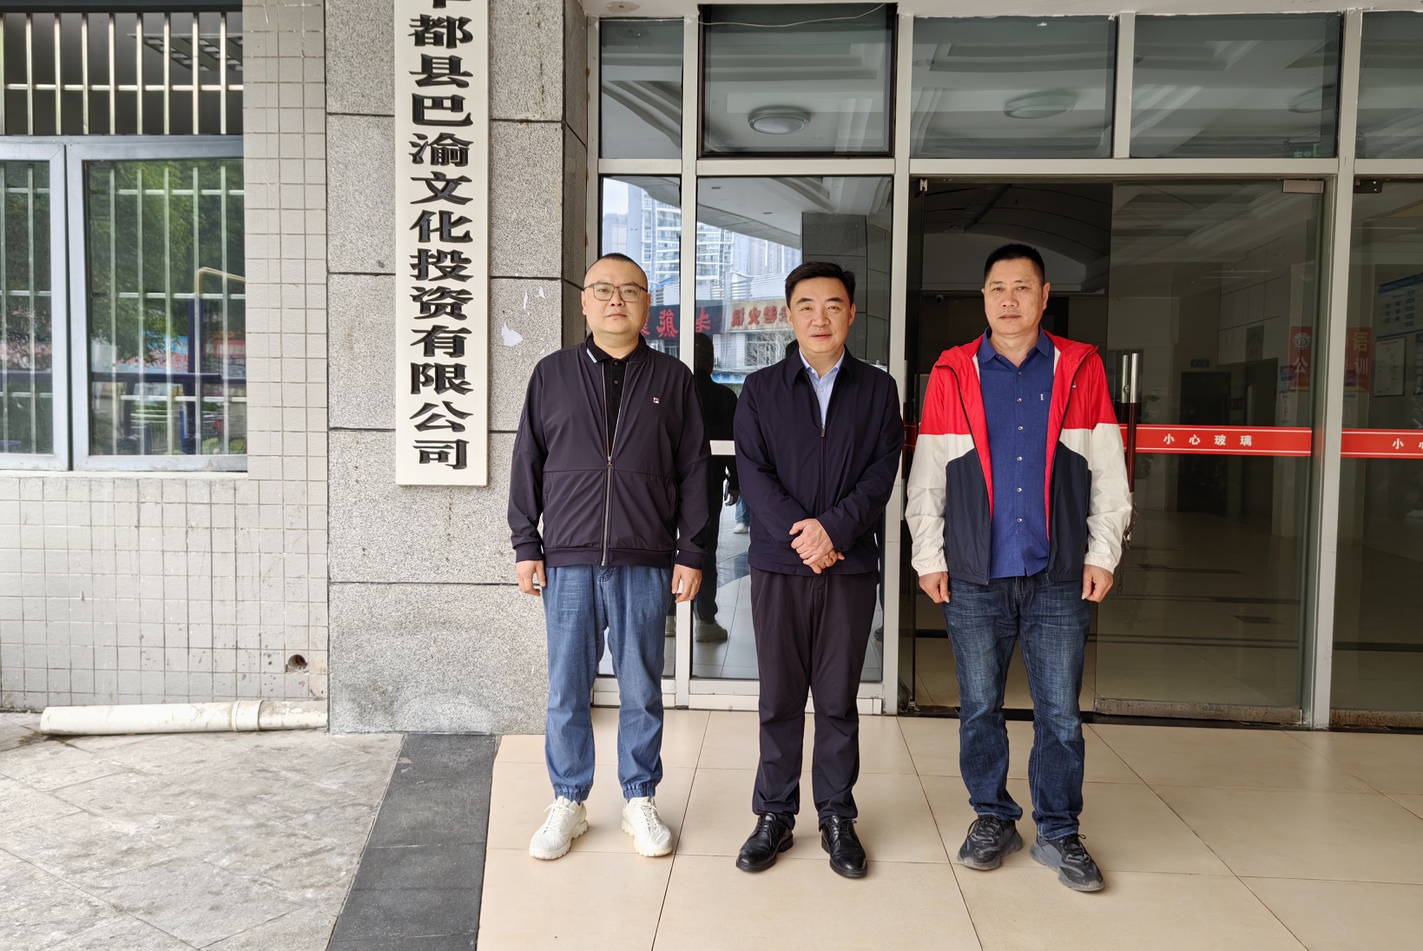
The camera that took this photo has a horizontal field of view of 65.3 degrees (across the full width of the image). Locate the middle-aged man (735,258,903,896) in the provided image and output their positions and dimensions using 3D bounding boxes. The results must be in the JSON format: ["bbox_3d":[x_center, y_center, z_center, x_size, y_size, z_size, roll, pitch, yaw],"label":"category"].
[{"bbox_3d":[0.306,0.248,3.246,0.487,1.725,0.350,1,3,3],"label":"middle-aged man"}]

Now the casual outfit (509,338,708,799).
[{"bbox_3d":[-0.309,0.288,3.329,0.590,1.379,0.300,1,3,-3],"label":"casual outfit"}]

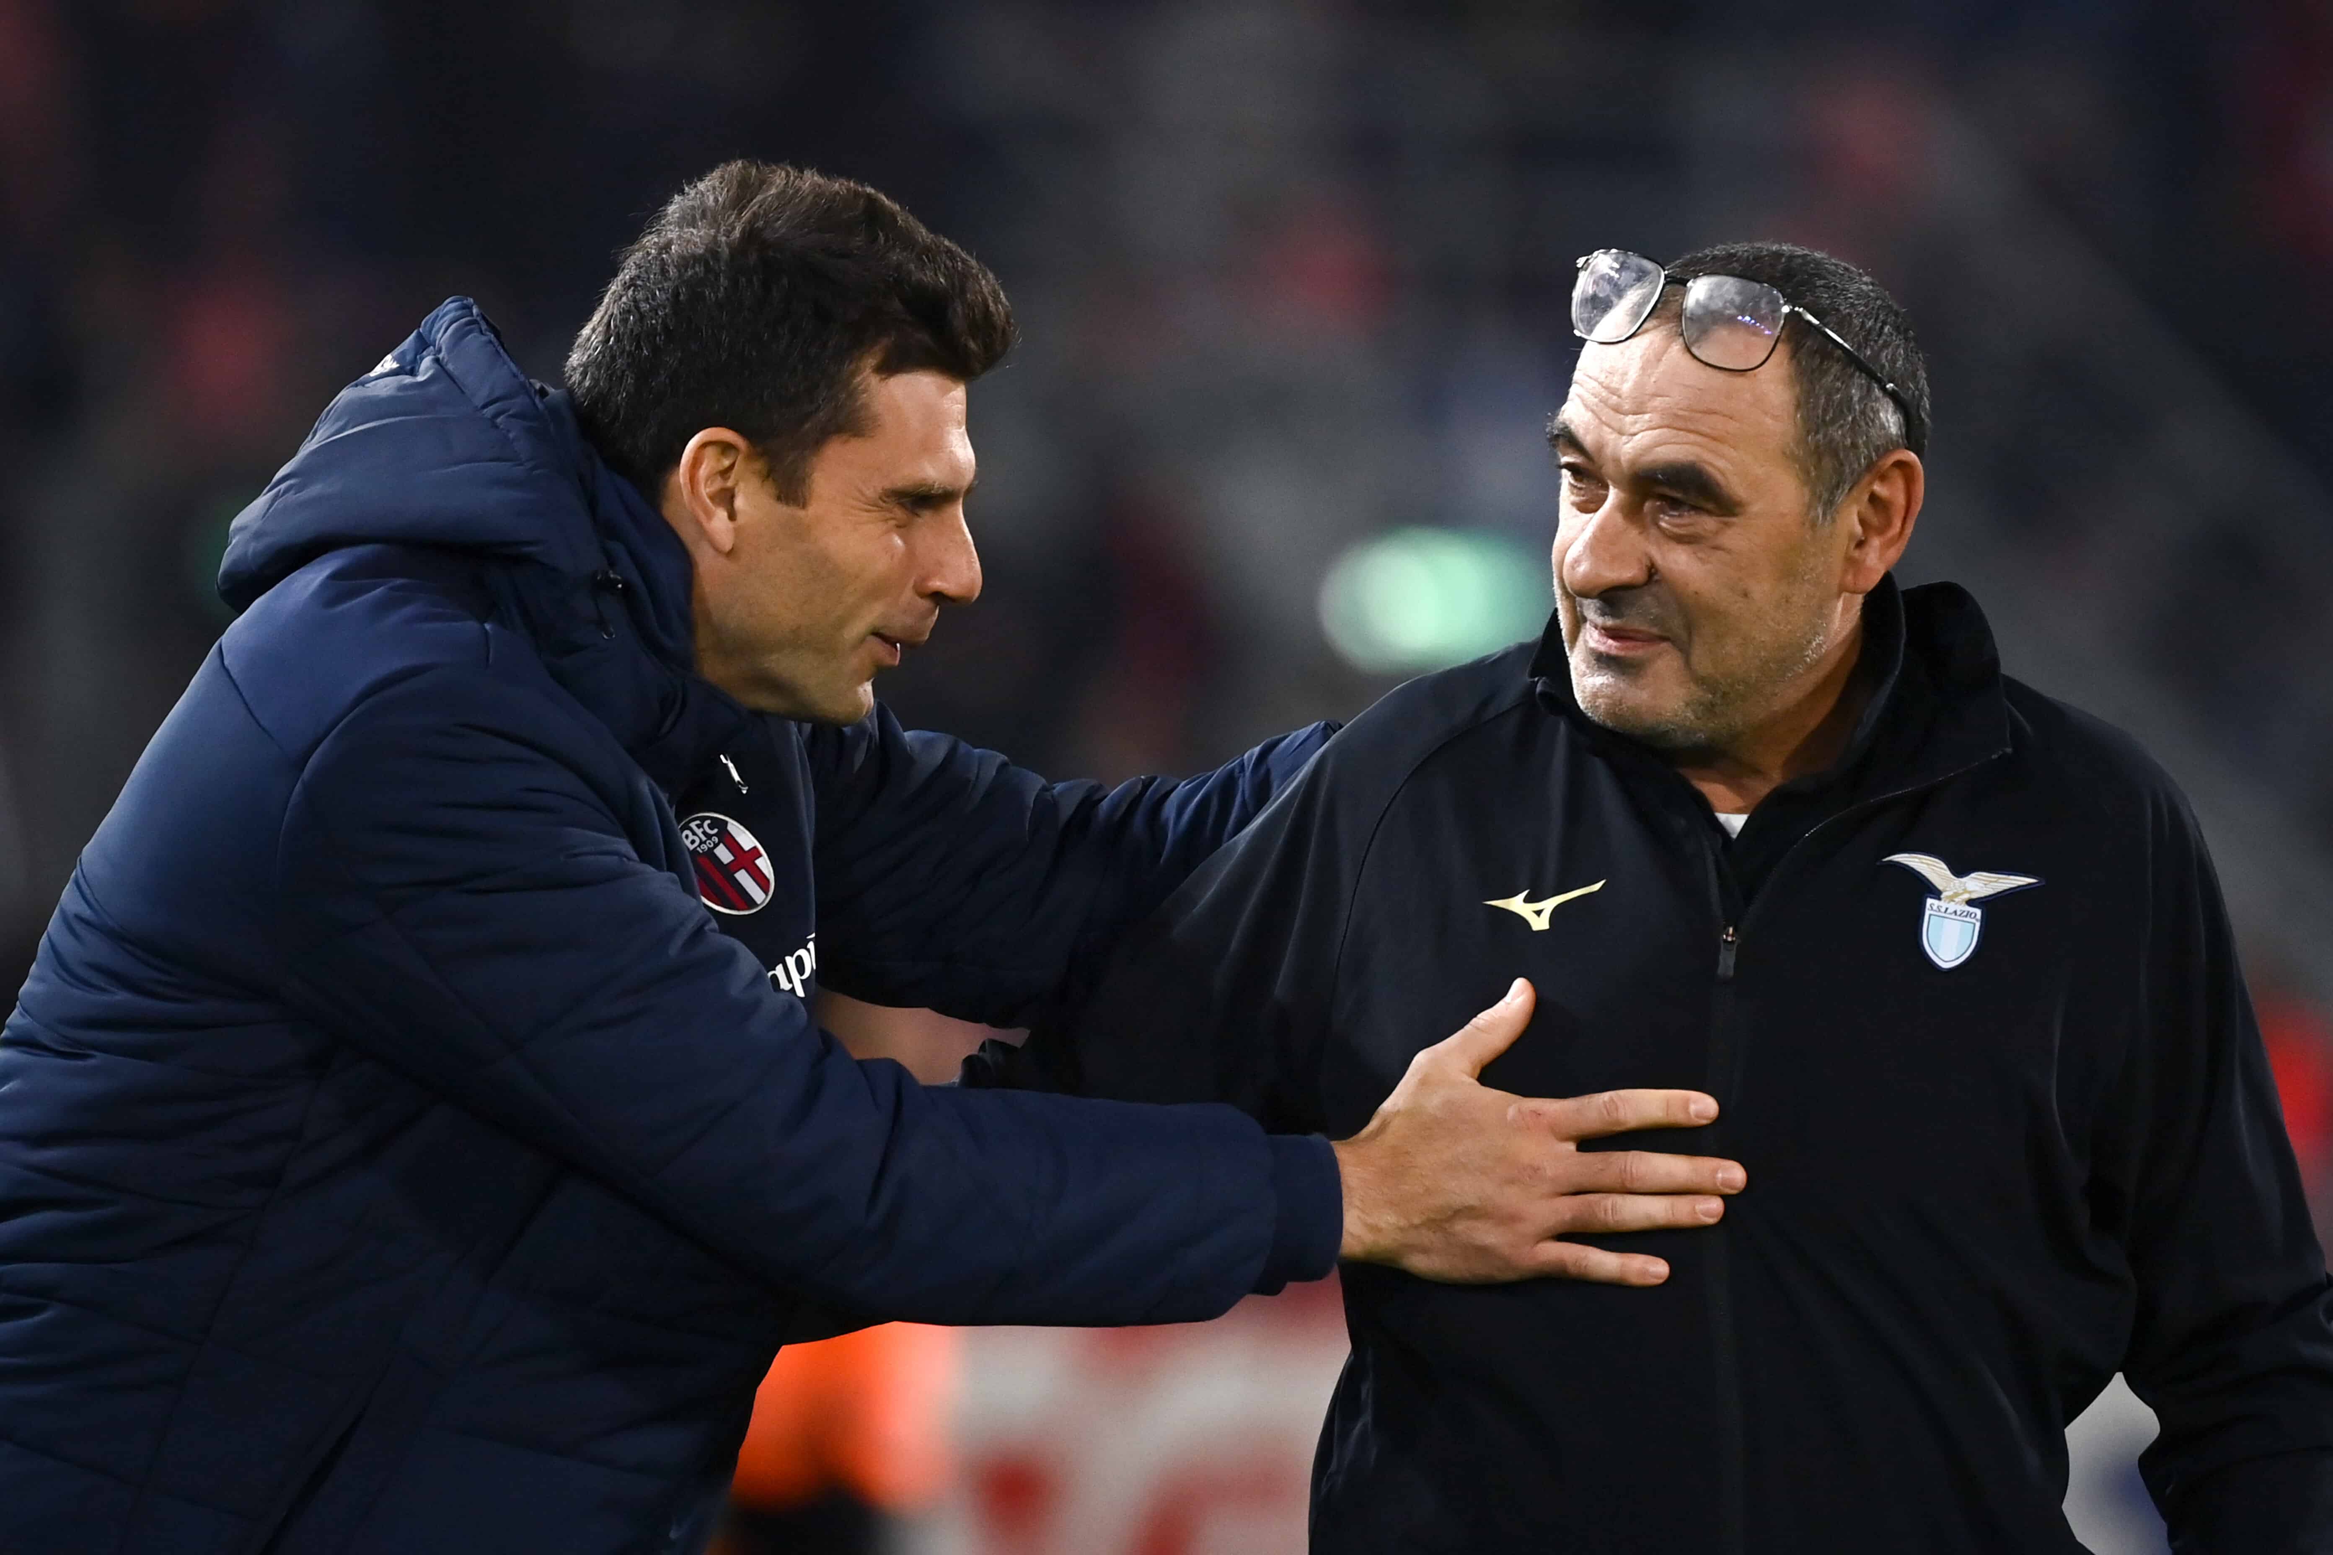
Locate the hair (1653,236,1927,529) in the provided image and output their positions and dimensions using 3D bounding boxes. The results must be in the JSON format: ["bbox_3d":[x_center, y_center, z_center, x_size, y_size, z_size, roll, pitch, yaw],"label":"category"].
[{"bbox_3d":[0.293,-0.184,9.750,0.165,0.170,0.170,15,23,41],"label":"hair"}]

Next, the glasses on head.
[{"bbox_3d":[0.271,-0.191,9.715,0.142,0.046,0.137,12,-16,44],"label":"glasses on head"}]

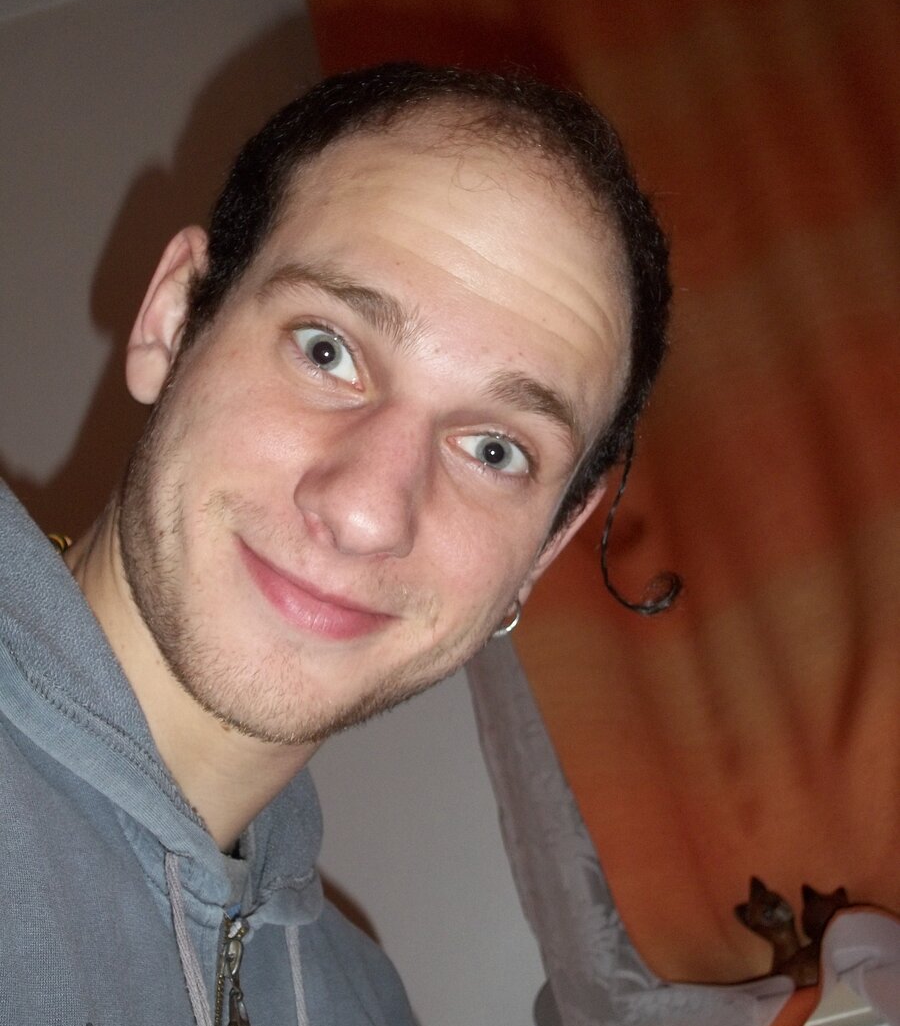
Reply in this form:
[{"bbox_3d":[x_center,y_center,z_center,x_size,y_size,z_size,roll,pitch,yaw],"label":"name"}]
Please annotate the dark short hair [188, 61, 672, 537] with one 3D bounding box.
[{"bbox_3d":[-0.009,-0.084,0.618,0.174,0.170,0.175,31,1,-12],"label":"dark short hair"}]

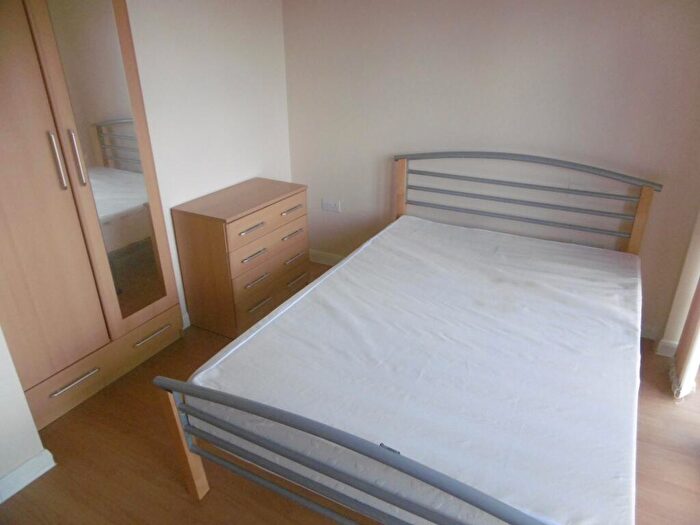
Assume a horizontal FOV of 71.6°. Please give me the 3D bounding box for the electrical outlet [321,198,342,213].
[{"bbox_3d":[-0.146,-0.419,3.555,0.148,0.087,0.028,13,28,27],"label":"electrical outlet"}]

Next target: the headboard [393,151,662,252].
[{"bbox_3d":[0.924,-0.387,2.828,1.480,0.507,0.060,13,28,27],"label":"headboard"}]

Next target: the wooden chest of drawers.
[{"bbox_3d":[-0.631,-0.048,3.066,0.426,0.757,0.743,13,28,27],"label":"wooden chest of drawers"}]

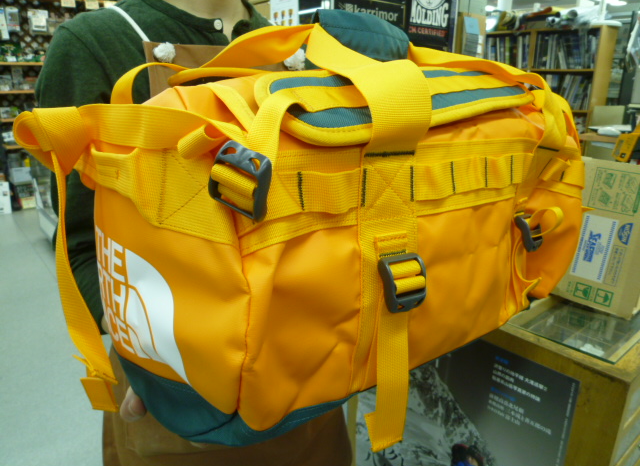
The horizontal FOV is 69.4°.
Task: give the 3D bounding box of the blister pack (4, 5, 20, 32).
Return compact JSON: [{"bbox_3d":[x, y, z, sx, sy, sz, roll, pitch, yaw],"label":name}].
[{"bbox_3d":[-2.925,-2.034,4.400,0.104,0.220,0.030,-8,19,-24],"label":"blister pack"}]

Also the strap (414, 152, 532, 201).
[{"bbox_3d":[0.198,-0.072,0.571,0.225,0.038,0.014,-10,20,-34],"label":"strap"}]

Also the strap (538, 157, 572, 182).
[{"bbox_3d":[0.336,-0.091,0.660,0.052,0.036,0.020,-10,20,-34],"label":"strap"}]

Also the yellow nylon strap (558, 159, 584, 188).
[{"bbox_3d":[0.376,-0.089,0.690,0.045,0.036,0.014,-10,20,-34],"label":"yellow nylon strap"}]

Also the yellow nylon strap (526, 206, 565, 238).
[{"bbox_3d":[0.302,-0.015,0.620,0.040,0.036,0.035,-10,20,-34],"label":"yellow nylon strap"}]

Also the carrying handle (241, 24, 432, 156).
[{"bbox_3d":[0.031,-0.164,0.554,0.150,0.145,0.220,-10,20,-34],"label":"carrying handle"}]

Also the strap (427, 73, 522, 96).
[{"bbox_3d":[0.238,-0.224,0.693,0.230,0.012,0.040,-16,57,-33],"label":"strap"}]

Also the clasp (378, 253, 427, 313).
[{"bbox_3d":[0.087,0.053,0.488,0.050,0.058,0.018,-10,20,-34],"label":"clasp"}]

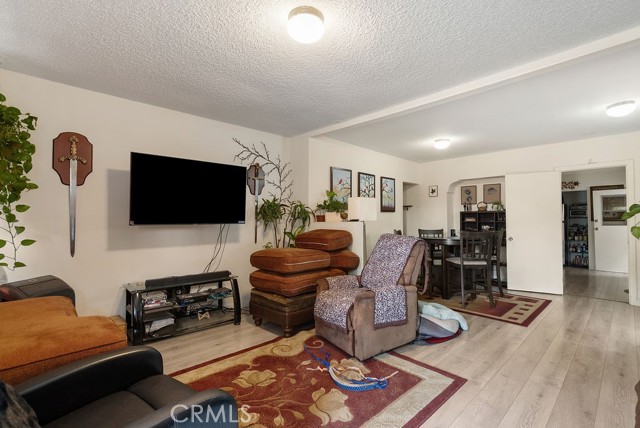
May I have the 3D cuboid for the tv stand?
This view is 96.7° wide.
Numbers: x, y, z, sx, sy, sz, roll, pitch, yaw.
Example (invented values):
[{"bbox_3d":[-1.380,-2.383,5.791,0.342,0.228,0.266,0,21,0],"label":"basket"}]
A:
[{"bbox_3d":[-1.438,0.989,3.074,1.050,0.530,0.410,1,-1,-40],"label":"tv stand"}]

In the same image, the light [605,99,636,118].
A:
[{"bbox_3d":[3.287,-1.129,3.108,0.235,0.125,0.235,1,-1,-43],"label":"light"}]

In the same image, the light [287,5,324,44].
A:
[{"bbox_3d":[-0.086,-1.161,1.797,0.240,0.125,0.240,0,-1,0],"label":"light"}]

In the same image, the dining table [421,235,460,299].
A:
[{"bbox_3d":[2.036,0.830,4.453,0.980,0.915,0.980,0,-1,-3],"label":"dining table"}]

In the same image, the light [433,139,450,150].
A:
[{"bbox_3d":[1.952,-1.103,4.563,0.245,0.130,0.245,1,-1,-43],"label":"light"}]

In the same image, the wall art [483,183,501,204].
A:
[{"bbox_3d":[3.417,-0.390,5.652,0.025,0.390,0.310,1,-1,-43],"label":"wall art"}]

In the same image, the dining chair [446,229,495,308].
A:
[{"bbox_3d":[2.161,0.764,4.097,0.460,1.035,0.530,0,-1,-3],"label":"dining chair"}]

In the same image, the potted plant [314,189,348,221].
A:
[{"bbox_3d":[0.161,-0.095,3.996,0.300,0.430,0.400,1,-1,-43],"label":"potted plant"}]

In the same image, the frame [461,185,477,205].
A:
[{"bbox_3d":[3.126,-0.388,5.967,0.025,0.390,0.305,1,-1,-43],"label":"frame"}]

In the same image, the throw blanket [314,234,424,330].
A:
[{"bbox_3d":[0.553,0.651,2.953,1.060,0.850,0.690,1,-1,-34],"label":"throw blanket"}]

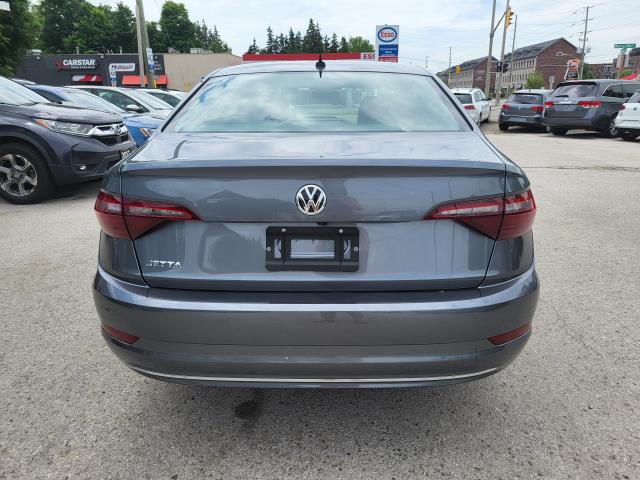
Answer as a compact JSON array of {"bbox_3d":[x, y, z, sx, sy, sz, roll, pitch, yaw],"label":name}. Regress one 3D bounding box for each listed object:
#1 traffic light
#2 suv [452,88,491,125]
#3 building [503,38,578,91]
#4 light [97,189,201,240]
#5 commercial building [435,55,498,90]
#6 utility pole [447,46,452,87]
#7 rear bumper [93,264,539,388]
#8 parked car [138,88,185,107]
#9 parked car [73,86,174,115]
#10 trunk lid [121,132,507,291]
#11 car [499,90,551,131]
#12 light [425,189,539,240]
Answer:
[{"bbox_3d":[11.294,-13.174,28.500,0.400,1.000,0.450,1,17,2],"label":"traffic light"},{"bbox_3d":[6.400,-5.903,21.404,1.850,1.640,4.600,7,18,23],"label":"suv"},{"bbox_3d":[59.100,-46.328,133.843,11.600,14.800,34.000,1,17,2],"label":"building"},{"bbox_3d":[-0.645,-0.093,1.762,0.480,0.155,0.300,0,17,1],"label":"light"},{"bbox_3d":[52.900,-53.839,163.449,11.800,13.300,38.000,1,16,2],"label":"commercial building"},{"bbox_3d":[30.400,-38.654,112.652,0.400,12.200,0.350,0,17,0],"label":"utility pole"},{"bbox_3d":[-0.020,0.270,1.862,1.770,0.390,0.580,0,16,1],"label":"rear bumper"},{"bbox_3d":[-4.500,-3.676,14.137,4.500,1.470,1.800,2,17,7],"label":"parked car"},{"bbox_3d":[-4.800,-2.968,11.741,4.500,1.460,1.790,1,17,3],"label":"parked car"},{"bbox_3d":[-0.020,-0.128,1.740,1.290,0.480,0.540,0,16,1],"label":"trunk lid"},{"bbox_3d":[8.478,-4.921,18.350,1.800,1.475,4.300,14,22,40],"label":"car"},{"bbox_3d":[0.590,-0.093,1.762,0.480,0.155,0.300,0,17,1],"label":"light"}]

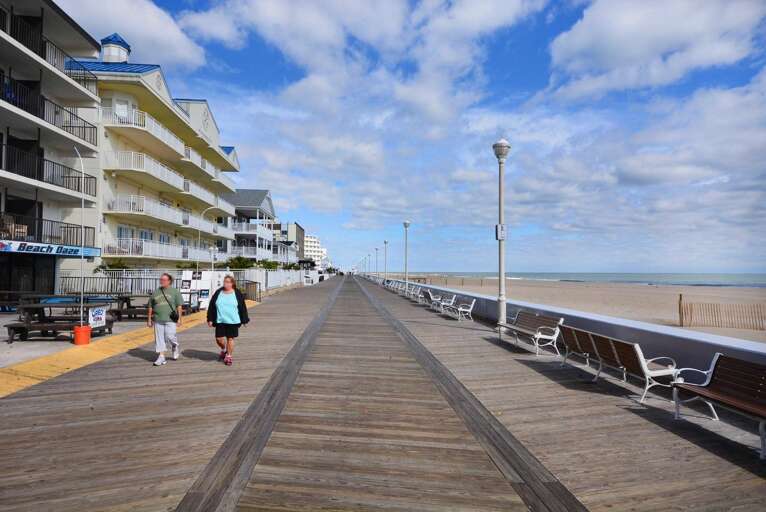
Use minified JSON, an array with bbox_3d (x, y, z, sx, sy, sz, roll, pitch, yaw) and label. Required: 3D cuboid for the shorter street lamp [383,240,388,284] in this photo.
[{"bbox_3d":[0.373,0.900,53.229,0.520,5.500,0.520,0,-2,-4],"label":"shorter street lamp"}]

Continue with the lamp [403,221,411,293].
[{"bbox_3d":[1.775,0.168,33.336,0.520,5.500,0.520,0,-2,-4],"label":"lamp"}]

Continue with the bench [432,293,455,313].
[{"bbox_3d":[2.562,2.000,18.972,0.660,0.780,2.250,0,-2,-4],"label":"bench"}]

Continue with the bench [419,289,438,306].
[{"bbox_3d":[2.343,2.106,21.863,0.660,0.780,2.250,0,-2,-4],"label":"bench"}]

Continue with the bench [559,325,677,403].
[{"bbox_3d":[3.472,1.557,6.928,0.660,0.780,2.250,0,-2,-4],"label":"bench"}]

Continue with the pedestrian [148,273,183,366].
[{"bbox_3d":[-4.035,1.143,8.338,0.560,1.670,0.460,0,-2,-7],"label":"pedestrian"}]

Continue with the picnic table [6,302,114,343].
[{"bbox_3d":[-8.190,1.701,11.411,1.870,0.760,1.500,1,-2,-16],"label":"picnic table"}]

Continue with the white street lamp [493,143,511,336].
[{"bbox_3d":[3.448,-0.582,12.952,0.500,5.500,0.500,0,-2,-4],"label":"white street lamp"}]

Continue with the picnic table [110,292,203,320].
[{"bbox_3d":[-8.478,1.890,16.550,2.100,0.760,1.500,1,-2,-14],"label":"picnic table"}]

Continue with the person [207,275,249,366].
[{"bbox_3d":[-2.906,1.173,8.392,0.700,1.620,0.480,1,-2,-12],"label":"person"}]

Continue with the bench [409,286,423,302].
[{"bbox_3d":[1.929,2.308,27.342,0.660,0.780,2.250,0,-2,-4],"label":"bench"}]

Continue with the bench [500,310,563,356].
[{"bbox_3d":[3.227,1.676,10.165,0.660,0.780,2.270,0,-2,-4],"label":"bench"}]

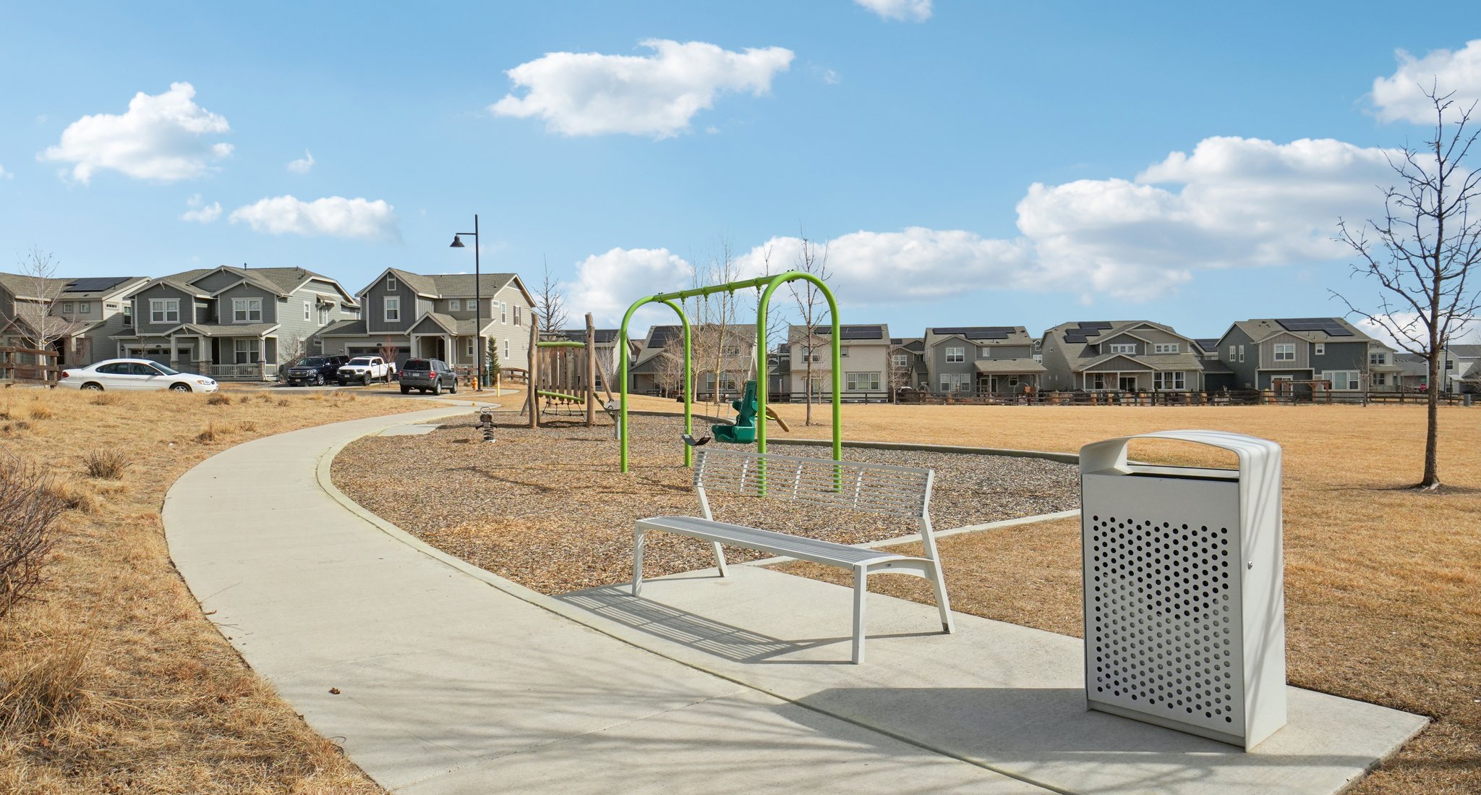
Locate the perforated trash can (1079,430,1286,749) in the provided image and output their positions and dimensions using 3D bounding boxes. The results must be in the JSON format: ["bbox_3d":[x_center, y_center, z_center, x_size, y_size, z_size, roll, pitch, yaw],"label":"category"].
[{"bbox_3d":[1.642,0.661,3.670,0.366,1.071,0.579,-4,3,-41],"label":"perforated trash can"}]

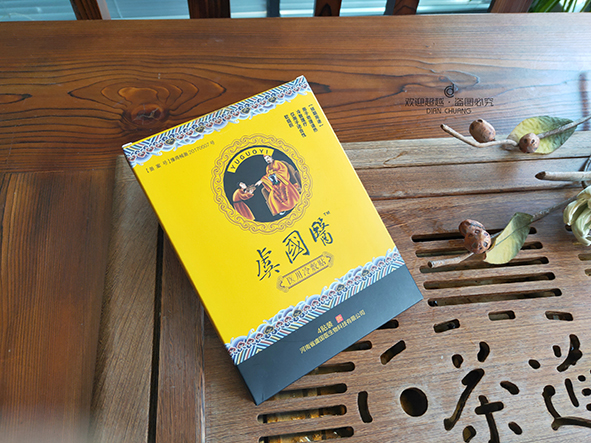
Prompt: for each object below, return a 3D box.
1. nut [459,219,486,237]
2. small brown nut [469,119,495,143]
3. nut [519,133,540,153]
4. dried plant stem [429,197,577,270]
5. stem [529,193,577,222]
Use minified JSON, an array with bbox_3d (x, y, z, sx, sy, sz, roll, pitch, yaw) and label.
[{"bbox_3d":[0.139,0.006,0.306,0.022,0.021,0.021,-3,63,-5],"label":"nut"},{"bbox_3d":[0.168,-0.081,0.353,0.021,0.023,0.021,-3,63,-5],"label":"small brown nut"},{"bbox_3d":[0.210,-0.070,0.351,0.018,0.018,0.019,-3,63,-5],"label":"nut"},{"bbox_3d":[0.170,0.007,0.310,0.146,0.025,0.039,-21,66,-13],"label":"dried plant stem"},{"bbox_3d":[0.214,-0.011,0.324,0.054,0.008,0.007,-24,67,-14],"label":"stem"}]

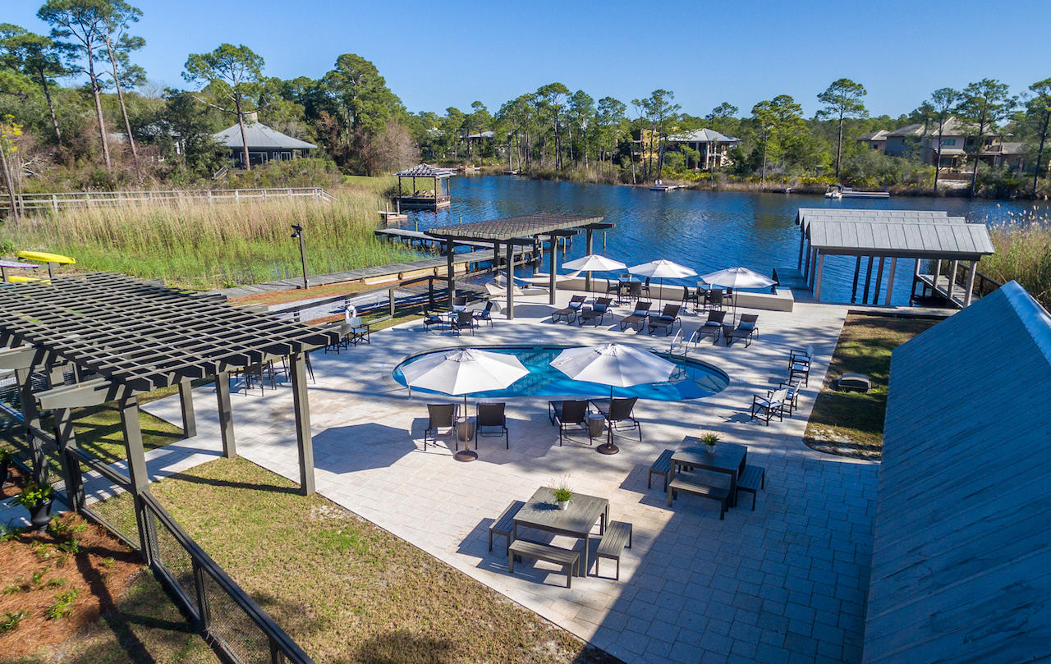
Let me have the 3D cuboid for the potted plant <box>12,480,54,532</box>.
[{"bbox_3d":[-8.555,3.011,10.113,0.680,0.940,0.660,0,15,0],"label":"potted plant"}]

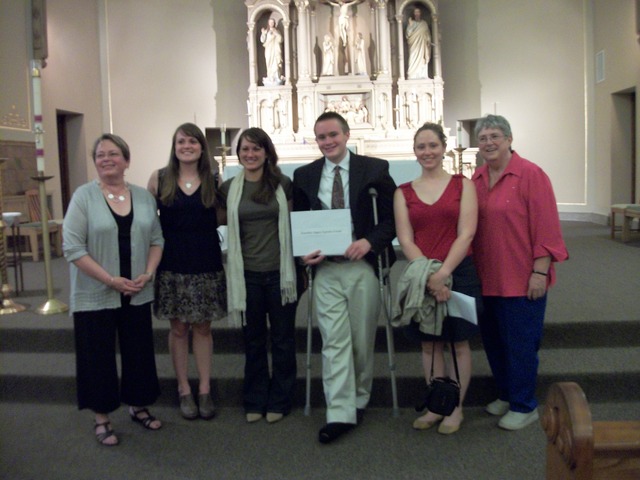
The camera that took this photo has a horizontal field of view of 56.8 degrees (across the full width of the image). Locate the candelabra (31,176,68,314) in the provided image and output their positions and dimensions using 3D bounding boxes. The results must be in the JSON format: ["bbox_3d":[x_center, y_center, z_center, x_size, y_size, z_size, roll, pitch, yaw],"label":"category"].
[{"bbox_3d":[-2.307,0.030,4.997,0.290,1.144,0.290,-1,4,0],"label":"candelabra"}]

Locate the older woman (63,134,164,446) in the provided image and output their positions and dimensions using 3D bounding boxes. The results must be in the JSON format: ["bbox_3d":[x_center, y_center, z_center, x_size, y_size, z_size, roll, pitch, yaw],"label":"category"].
[{"bbox_3d":[-1.143,0.244,3.299,0.520,1.637,0.380,-4,5,-25],"label":"older woman"}]

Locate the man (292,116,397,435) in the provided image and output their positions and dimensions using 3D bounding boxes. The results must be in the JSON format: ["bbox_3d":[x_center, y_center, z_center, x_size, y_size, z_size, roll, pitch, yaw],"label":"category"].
[{"bbox_3d":[0.132,0.171,3.254,0.550,1.722,0.480,-1,4,8],"label":"man"}]

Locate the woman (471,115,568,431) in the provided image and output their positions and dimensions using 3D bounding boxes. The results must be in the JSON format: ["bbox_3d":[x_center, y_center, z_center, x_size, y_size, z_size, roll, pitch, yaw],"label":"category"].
[{"bbox_3d":[1.090,0.168,3.249,0.530,1.681,0.400,2,5,36],"label":"woman"}]

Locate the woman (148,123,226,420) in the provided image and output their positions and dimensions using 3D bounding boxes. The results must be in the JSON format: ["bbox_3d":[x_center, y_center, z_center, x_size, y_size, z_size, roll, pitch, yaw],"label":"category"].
[{"bbox_3d":[-0.793,0.172,3.536,0.470,1.727,0.320,-2,4,-12],"label":"woman"}]

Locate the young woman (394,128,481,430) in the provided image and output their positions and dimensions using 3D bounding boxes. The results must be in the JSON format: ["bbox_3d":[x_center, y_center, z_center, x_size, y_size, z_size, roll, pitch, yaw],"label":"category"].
[{"bbox_3d":[0.639,0.204,3.180,0.460,1.642,0.370,0,5,14],"label":"young woman"}]

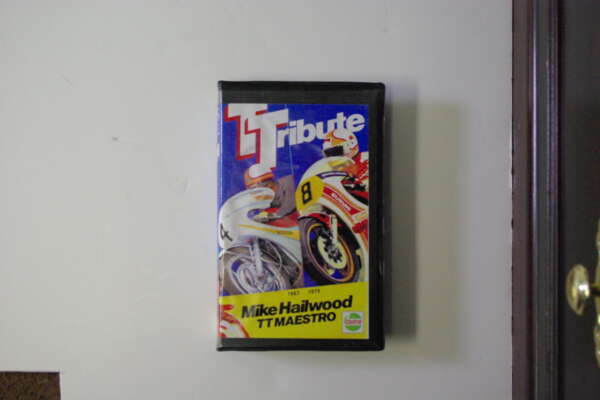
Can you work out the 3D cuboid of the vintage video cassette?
[{"bbox_3d":[0.001,0.012,0.661,0.125,0.030,0.203,0,90,-1],"label":"vintage video cassette"}]

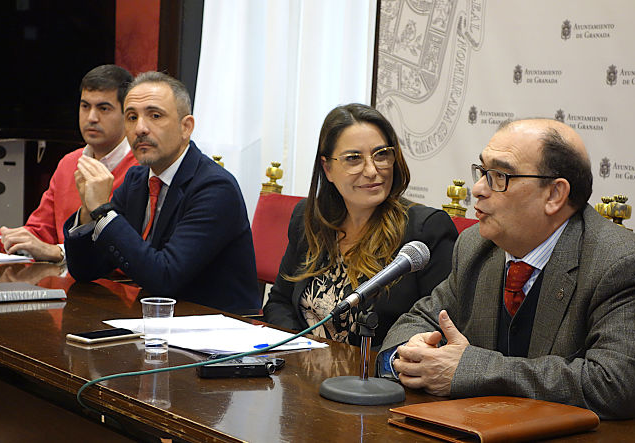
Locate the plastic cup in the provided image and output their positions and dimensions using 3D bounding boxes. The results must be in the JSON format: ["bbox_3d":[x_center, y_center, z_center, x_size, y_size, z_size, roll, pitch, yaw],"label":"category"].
[{"bbox_3d":[-0.316,0.208,2.627,0.071,0.099,0.071,3,6,0],"label":"plastic cup"}]

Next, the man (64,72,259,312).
[{"bbox_3d":[-0.470,0.266,3.465,0.740,1.310,0.540,-2,8,-41],"label":"man"}]

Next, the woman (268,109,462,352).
[{"bbox_3d":[0.011,0.379,2.881,0.490,1.260,0.700,8,8,38],"label":"woman"}]

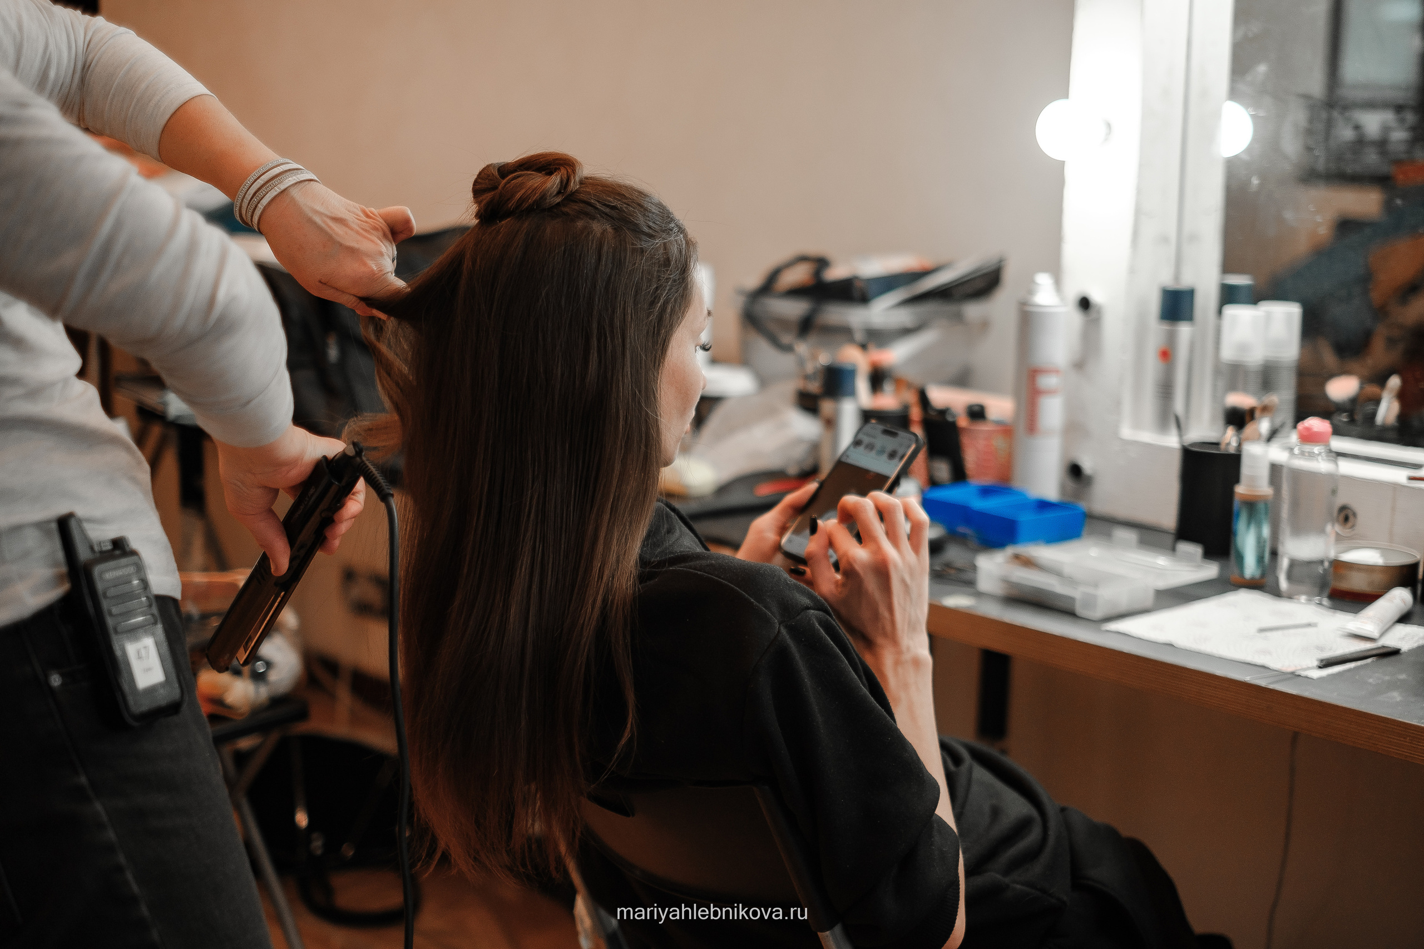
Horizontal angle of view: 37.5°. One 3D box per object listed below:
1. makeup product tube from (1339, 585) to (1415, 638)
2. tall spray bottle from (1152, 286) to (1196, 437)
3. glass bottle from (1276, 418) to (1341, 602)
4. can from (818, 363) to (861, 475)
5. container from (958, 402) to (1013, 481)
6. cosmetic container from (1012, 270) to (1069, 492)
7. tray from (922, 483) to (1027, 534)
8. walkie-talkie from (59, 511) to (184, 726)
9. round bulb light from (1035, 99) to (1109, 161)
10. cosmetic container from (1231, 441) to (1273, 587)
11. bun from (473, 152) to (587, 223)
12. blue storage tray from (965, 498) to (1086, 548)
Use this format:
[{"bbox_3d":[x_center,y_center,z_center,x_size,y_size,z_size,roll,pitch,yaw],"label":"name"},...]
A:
[{"bbox_3d":[0.608,0.125,1.903,0.037,0.024,0.120,8,13,34],"label":"makeup product tube"},{"bbox_3d":[0.508,-0.124,2.309,0.037,0.166,0.037,1,11,0],"label":"tall spray bottle"},{"bbox_3d":[0.570,0.033,1.995,0.051,0.170,0.051,4,11,16],"label":"glass bottle"},{"bbox_3d":[0.145,-0.045,2.390,0.037,0.166,0.037,-9,14,-43],"label":"can"},{"bbox_3d":[0.332,-0.032,2.509,0.062,0.102,0.062,2,11,7],"label":"container"},{"bbox_3d":[0.373,-0.091,2.372,0.054,0.270,0.054,1,11,0],"label":"cosmetic container"},{"bbox_3d":[0.293,0.041,2.310,0.101,0.030,0.075,-9,14,-43],"label":"tray"},{"bbox_3d":[-0.387,0.094,1.375,0.030,0.141,0.050,-14,0,32],"label":"walkie-talkie"},{"bbox_3d":[0.390,-0.373,2.271,0.082,0.061,0.061,-9,14,-43],"label":"round bulb light"},{"bbox_3d":[0.529,0.037,2.051,0.037,0.140,0.037,4,11,14],"label":"cosmetic container"},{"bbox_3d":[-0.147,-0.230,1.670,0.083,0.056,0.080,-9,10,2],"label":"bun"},{"bbox_3d":[0.338,0.054,2.249,0.098,0.029,0.079,-9,14,-43],"label":"blue storage tray"}]

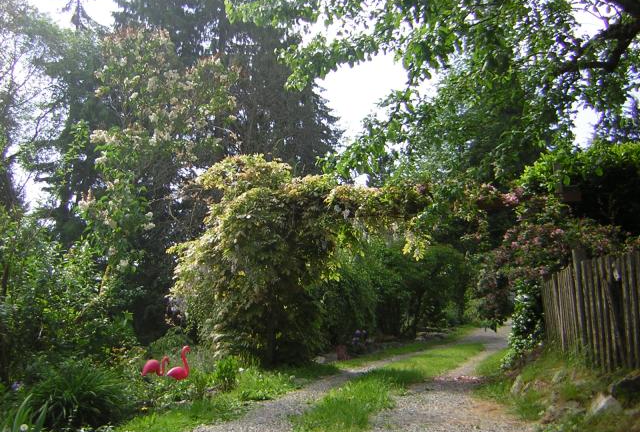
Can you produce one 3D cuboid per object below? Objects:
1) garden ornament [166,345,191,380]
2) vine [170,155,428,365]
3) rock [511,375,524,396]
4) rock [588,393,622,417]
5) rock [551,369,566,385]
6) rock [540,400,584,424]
[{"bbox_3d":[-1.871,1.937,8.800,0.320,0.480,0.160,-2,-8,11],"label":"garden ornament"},{"bbox_3d":[-0.407,0.863,13.200,4.800,4.000,2.600,-2,-8,18],"label":"vine"},{"bbox_3d":[2.552,2.190,8.600,0.180,0.270,0.180,-2,-8,12],"label":"rock"},{"bbox_3d":[2.917,1.926,6.800,0.330,0.240,0.280,-2,-8,12],"label":"rock"},{"bbox_3d":[2.938,1.977,8.200,0.190,0.190,0.160,-2,-8,12],"label":"rock"},{"bbox_3d":[2.532,2.052,6.950,0.430,0.250,0.320,-2,-8,12],"label":"rock"}]

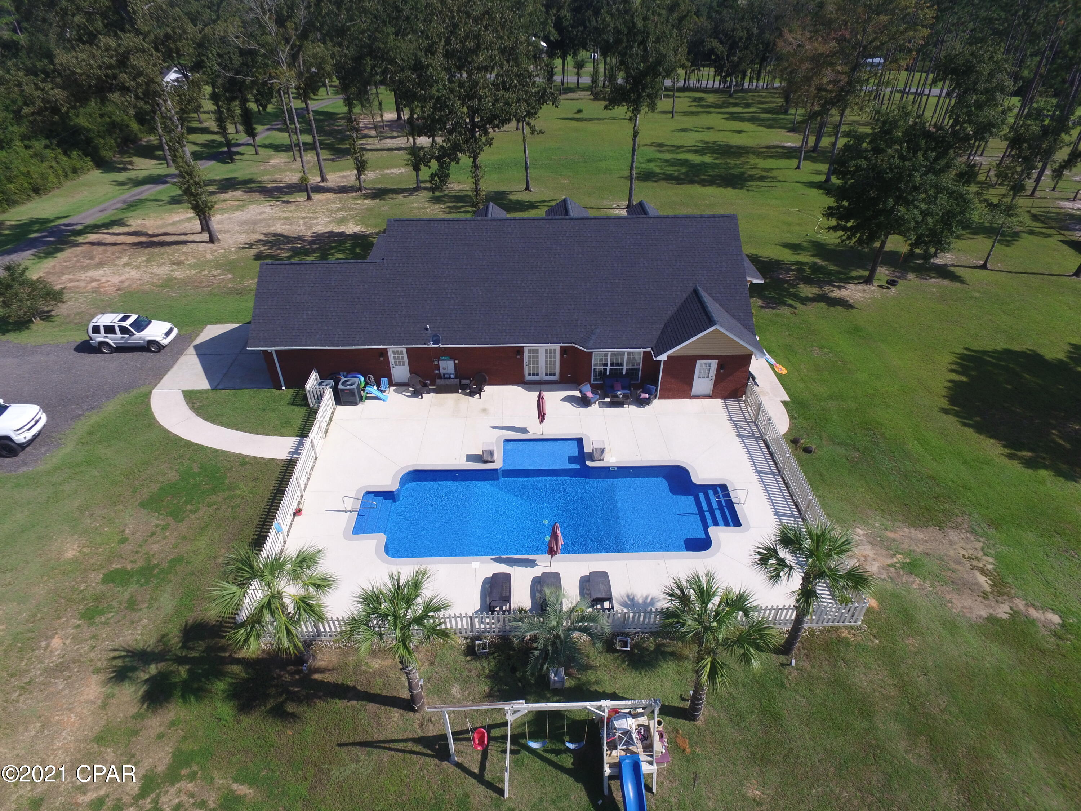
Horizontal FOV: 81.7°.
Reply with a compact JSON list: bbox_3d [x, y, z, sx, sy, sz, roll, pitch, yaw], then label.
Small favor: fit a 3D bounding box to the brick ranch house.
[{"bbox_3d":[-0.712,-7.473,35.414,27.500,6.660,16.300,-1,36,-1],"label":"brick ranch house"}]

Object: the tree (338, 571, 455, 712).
[{"bbox_3d":[-3.682,6.901,17.012,2.950,5.150,2.950,-1,36,-1],"label":"tree"}]

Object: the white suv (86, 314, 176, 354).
[{"bbox_3d":[-22.824,-4.109,34.980,4.430,1.820,1.830,-1,36,-1],"label":"white suv"}]

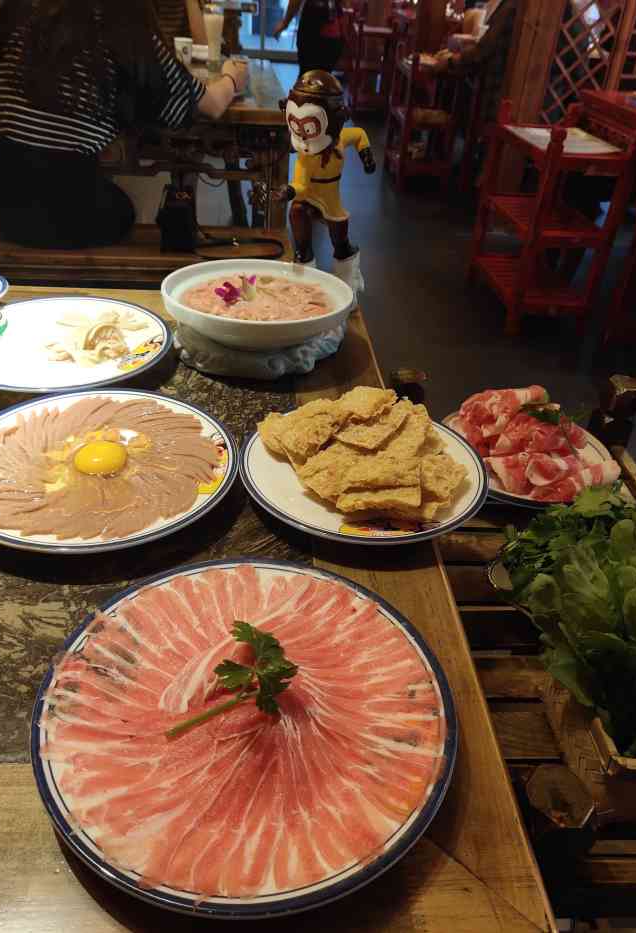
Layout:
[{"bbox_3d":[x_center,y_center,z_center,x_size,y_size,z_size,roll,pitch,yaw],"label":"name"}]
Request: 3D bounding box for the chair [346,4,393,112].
[{"bbox_3d":[0.307,-2.755,5.428,0.260,0.630,0.320,0,36,-7],"label":"chair"}]

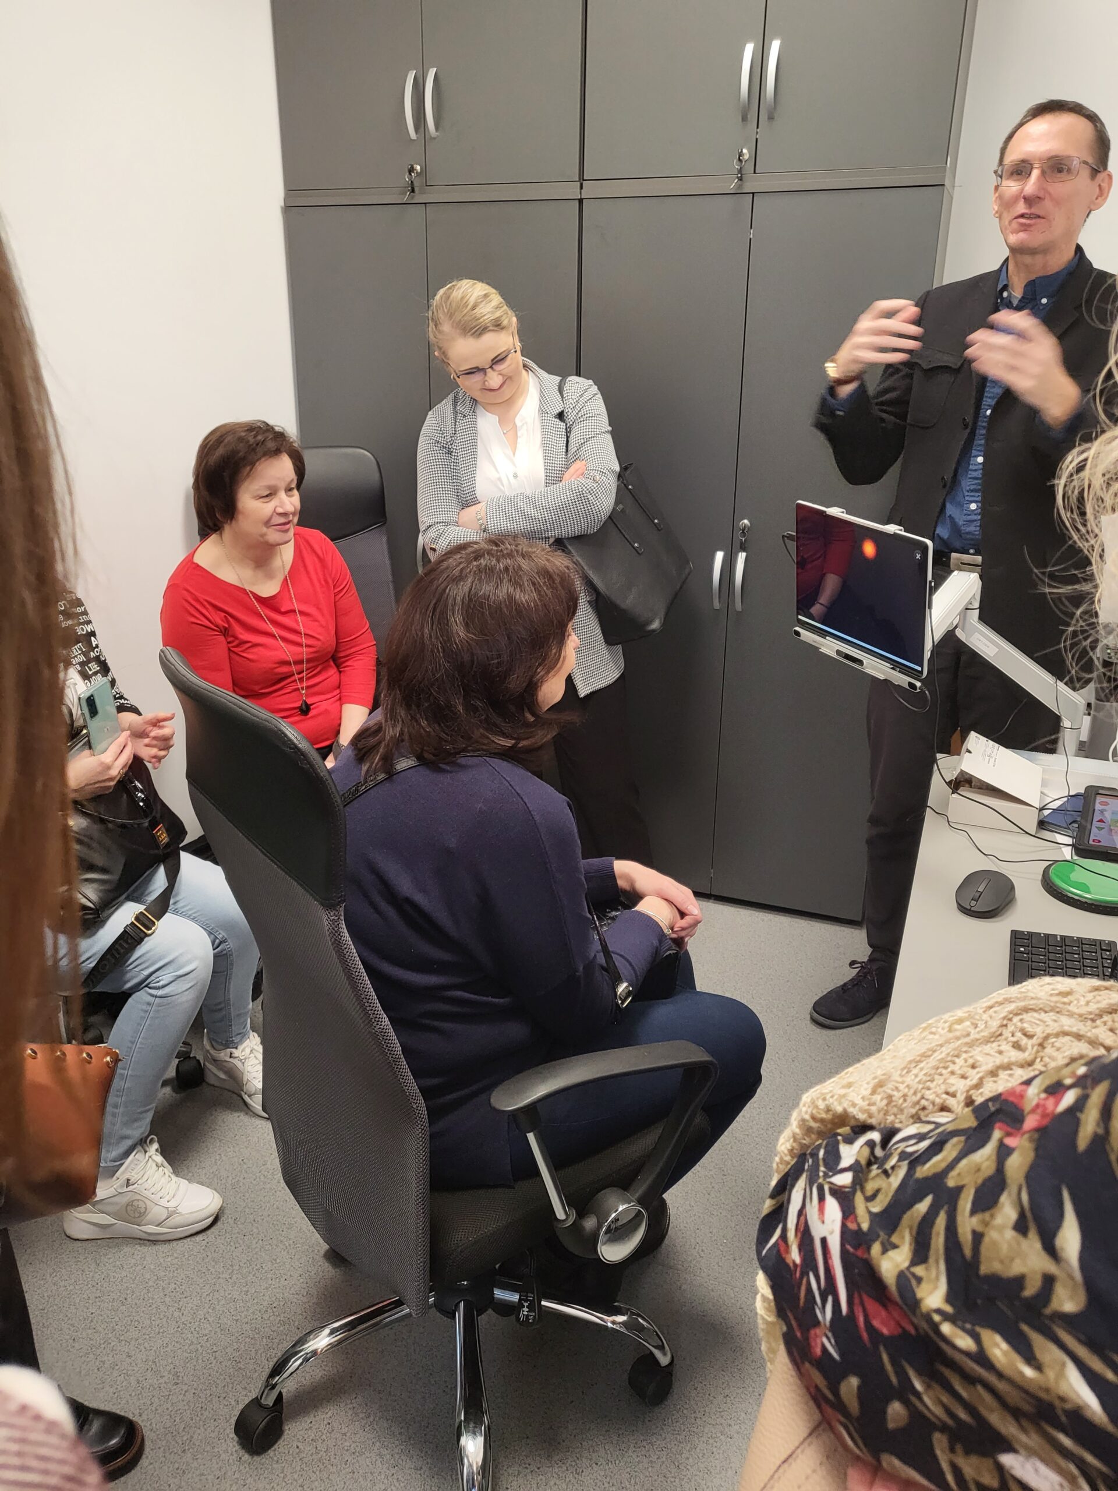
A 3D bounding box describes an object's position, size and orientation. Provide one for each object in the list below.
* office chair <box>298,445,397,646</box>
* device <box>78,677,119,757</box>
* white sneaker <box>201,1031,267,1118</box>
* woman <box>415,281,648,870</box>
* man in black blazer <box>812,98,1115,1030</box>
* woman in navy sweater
[{"bbox_3d":[-0.550,-0.059,2.635,0.610,1.190,0.620,-7,20,-20],"label":"office chair"},{"bbox_3d":[-0.739,-0.022,1.820,0.011,0.162,0.077,14,35,44],"label":"device"},{"bbox_3d":[-0.590,0.641,2.245,0.270,0.130,0.100,12,22,30],"label":"white sneaker"},{"bbox_3d":[-0.059,-0.264,2.663,0.550,1.580,0.400,1,19,1],"label":"woman"},{"bbox_3d":[0.768,-0.249,2.250,0.500,1.840,0.670,-15,24,-38],"label":"man in black blazer"},{"bbox_3d":[-0.028,0.324,1.542,0.660,1.200,0.480,-10,22,-28],"label":"woman in navy sweater"}]

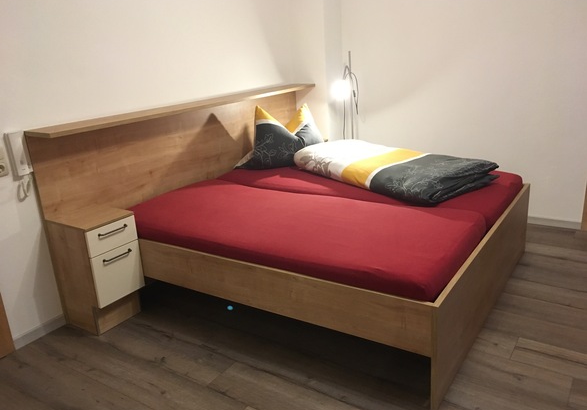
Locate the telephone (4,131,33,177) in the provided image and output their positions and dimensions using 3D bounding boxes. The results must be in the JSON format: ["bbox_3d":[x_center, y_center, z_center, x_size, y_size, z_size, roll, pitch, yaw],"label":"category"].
[{"bbox_3d":[-1.416,-0.262,2.535,0.063,0.222,0.088,8,21,34],"label":"telephone"}]

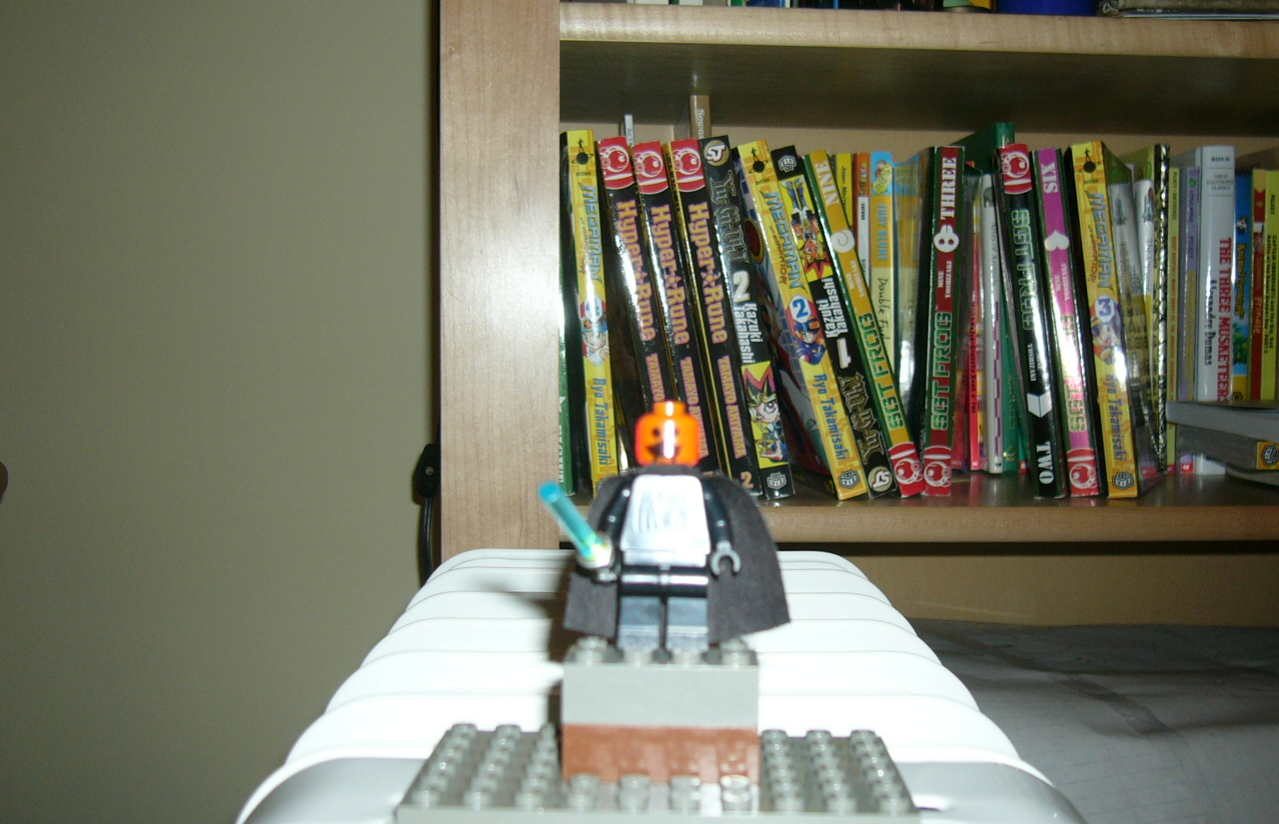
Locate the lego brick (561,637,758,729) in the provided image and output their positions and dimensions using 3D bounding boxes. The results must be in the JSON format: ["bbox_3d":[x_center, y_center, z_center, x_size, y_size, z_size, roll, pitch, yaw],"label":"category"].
[{"bbox_3d":[0.004,0.045,0.237,0.032,0.011,0.016,0,0,2],"label":"lego brick"}]

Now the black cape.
[{"bbox_3d":[0.007,0.025,0.246,0.039,0.032,0.015,0,0,2],"label":"black cape"}]

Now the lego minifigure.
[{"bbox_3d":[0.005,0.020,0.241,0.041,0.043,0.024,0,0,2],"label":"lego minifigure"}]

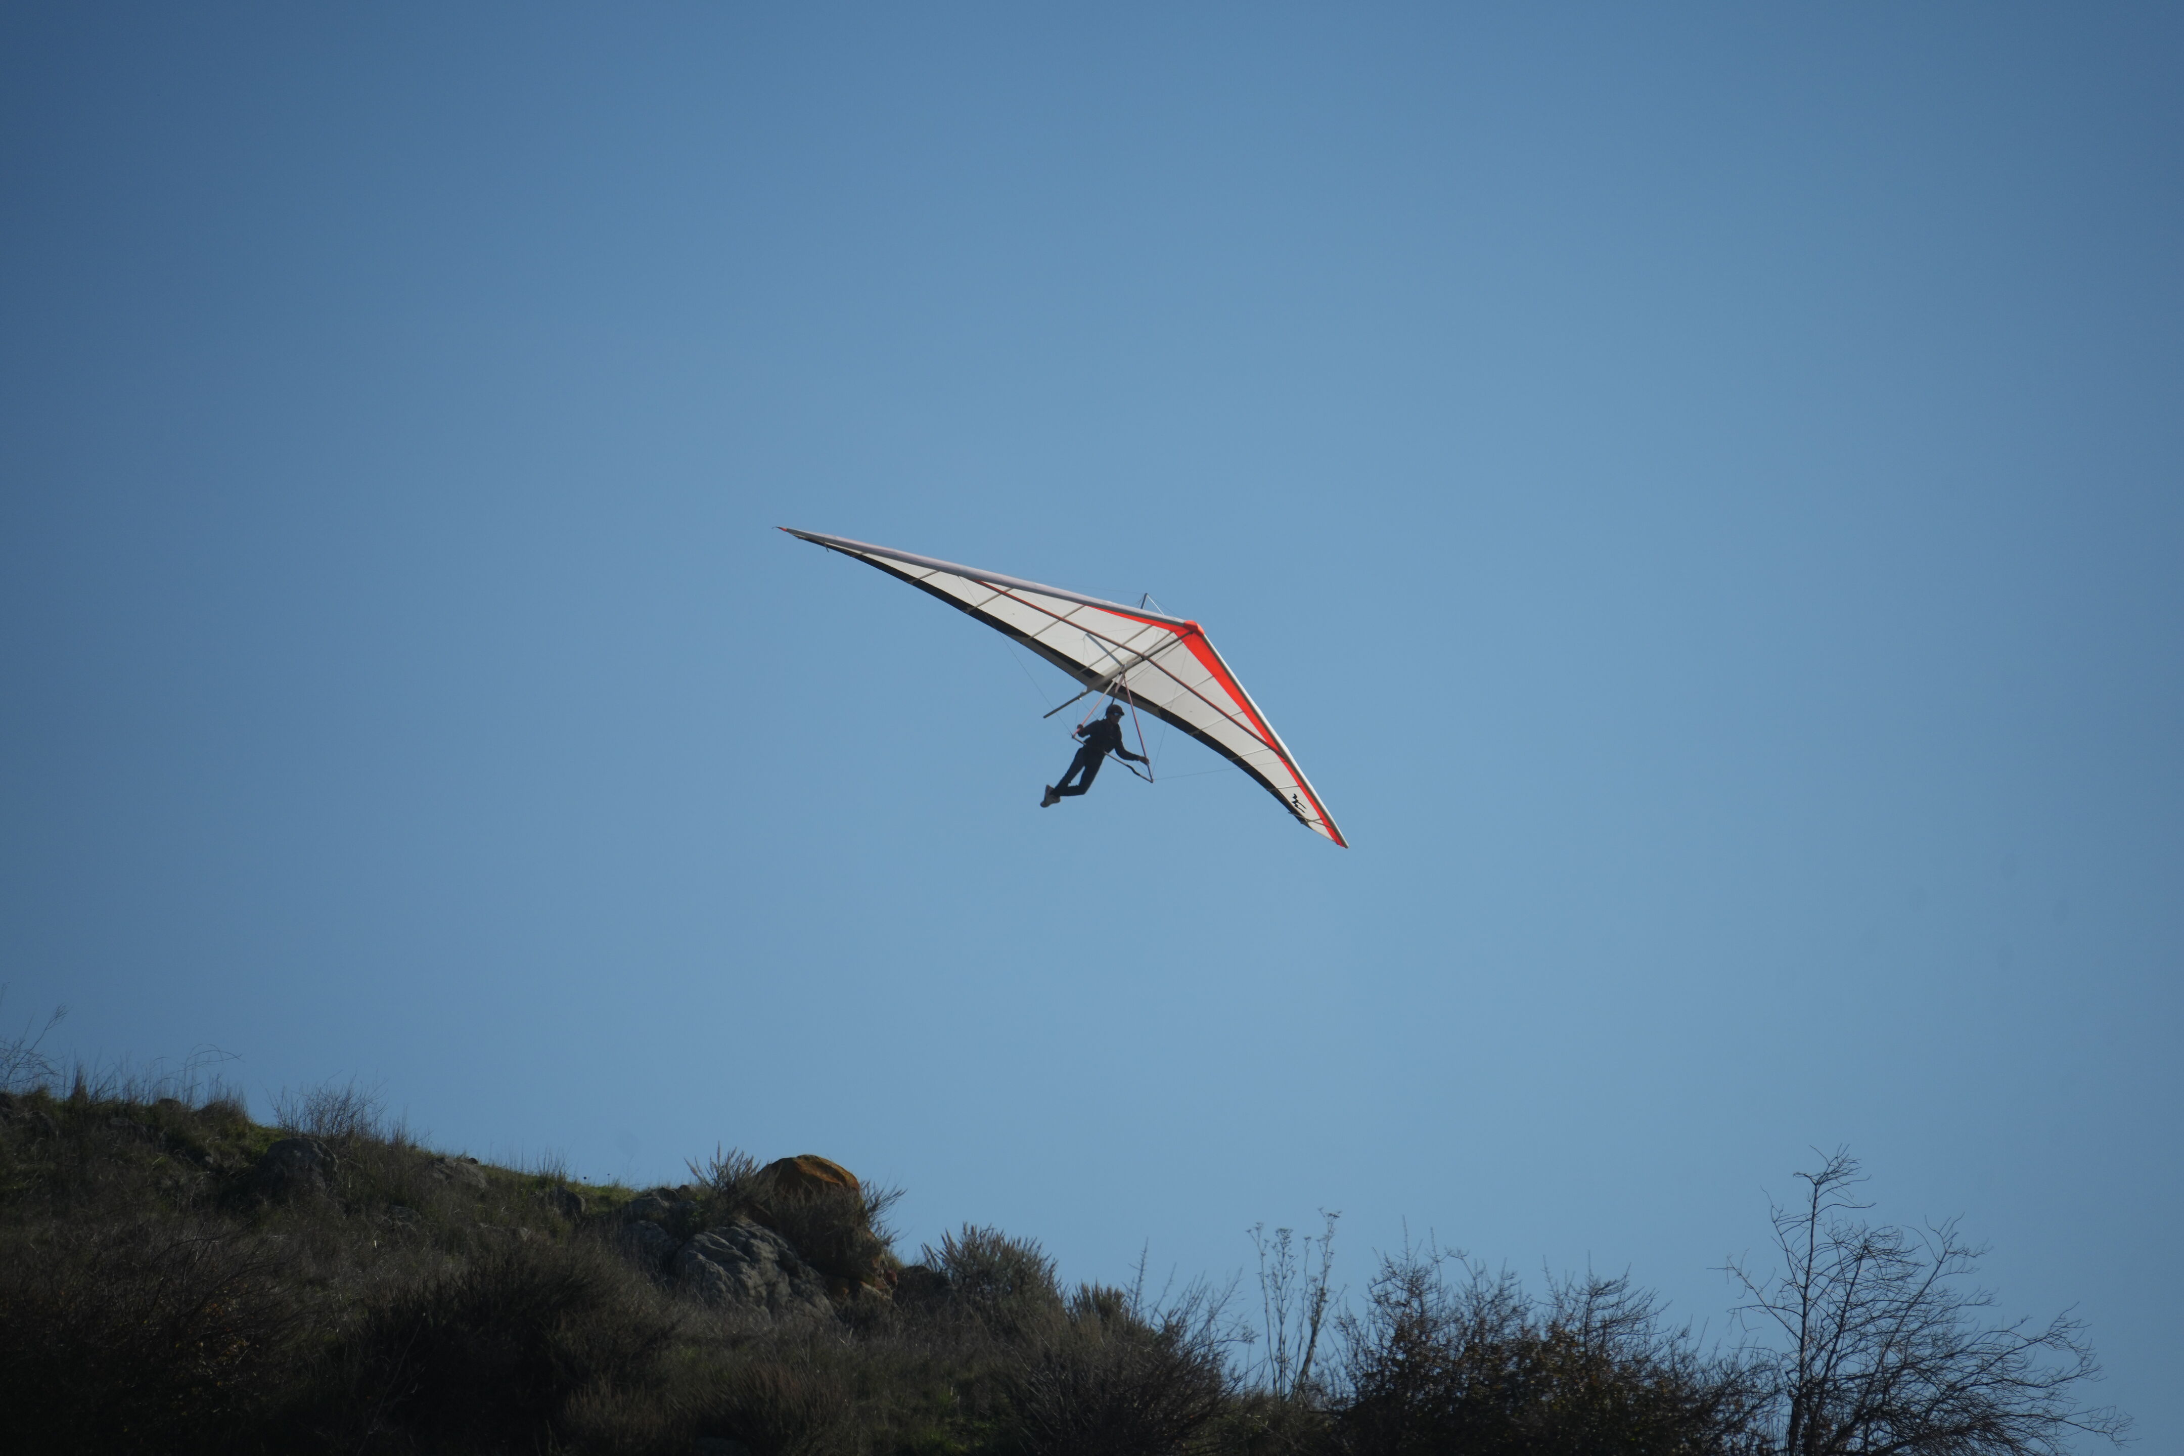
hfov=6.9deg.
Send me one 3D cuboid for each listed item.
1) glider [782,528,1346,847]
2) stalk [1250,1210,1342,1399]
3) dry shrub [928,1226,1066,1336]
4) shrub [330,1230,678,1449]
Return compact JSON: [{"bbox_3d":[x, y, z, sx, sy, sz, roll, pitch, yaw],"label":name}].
[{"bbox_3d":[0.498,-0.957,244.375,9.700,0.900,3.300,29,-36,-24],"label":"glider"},{"bbox_3d":[1.681,4.755,150.000,0.760,1.547,0.600,0,-12,0],"label":"stalk"},{"bbox_3d":[-0.814,4.710,155.000,1.177,0.959,1.100,0,-12,0],"label":"dry shrub"},{"bbox_3d":[-4.651,4.909,145.000,2.733,1.713,2.200,0,-12,0],"label":"shrub"}]

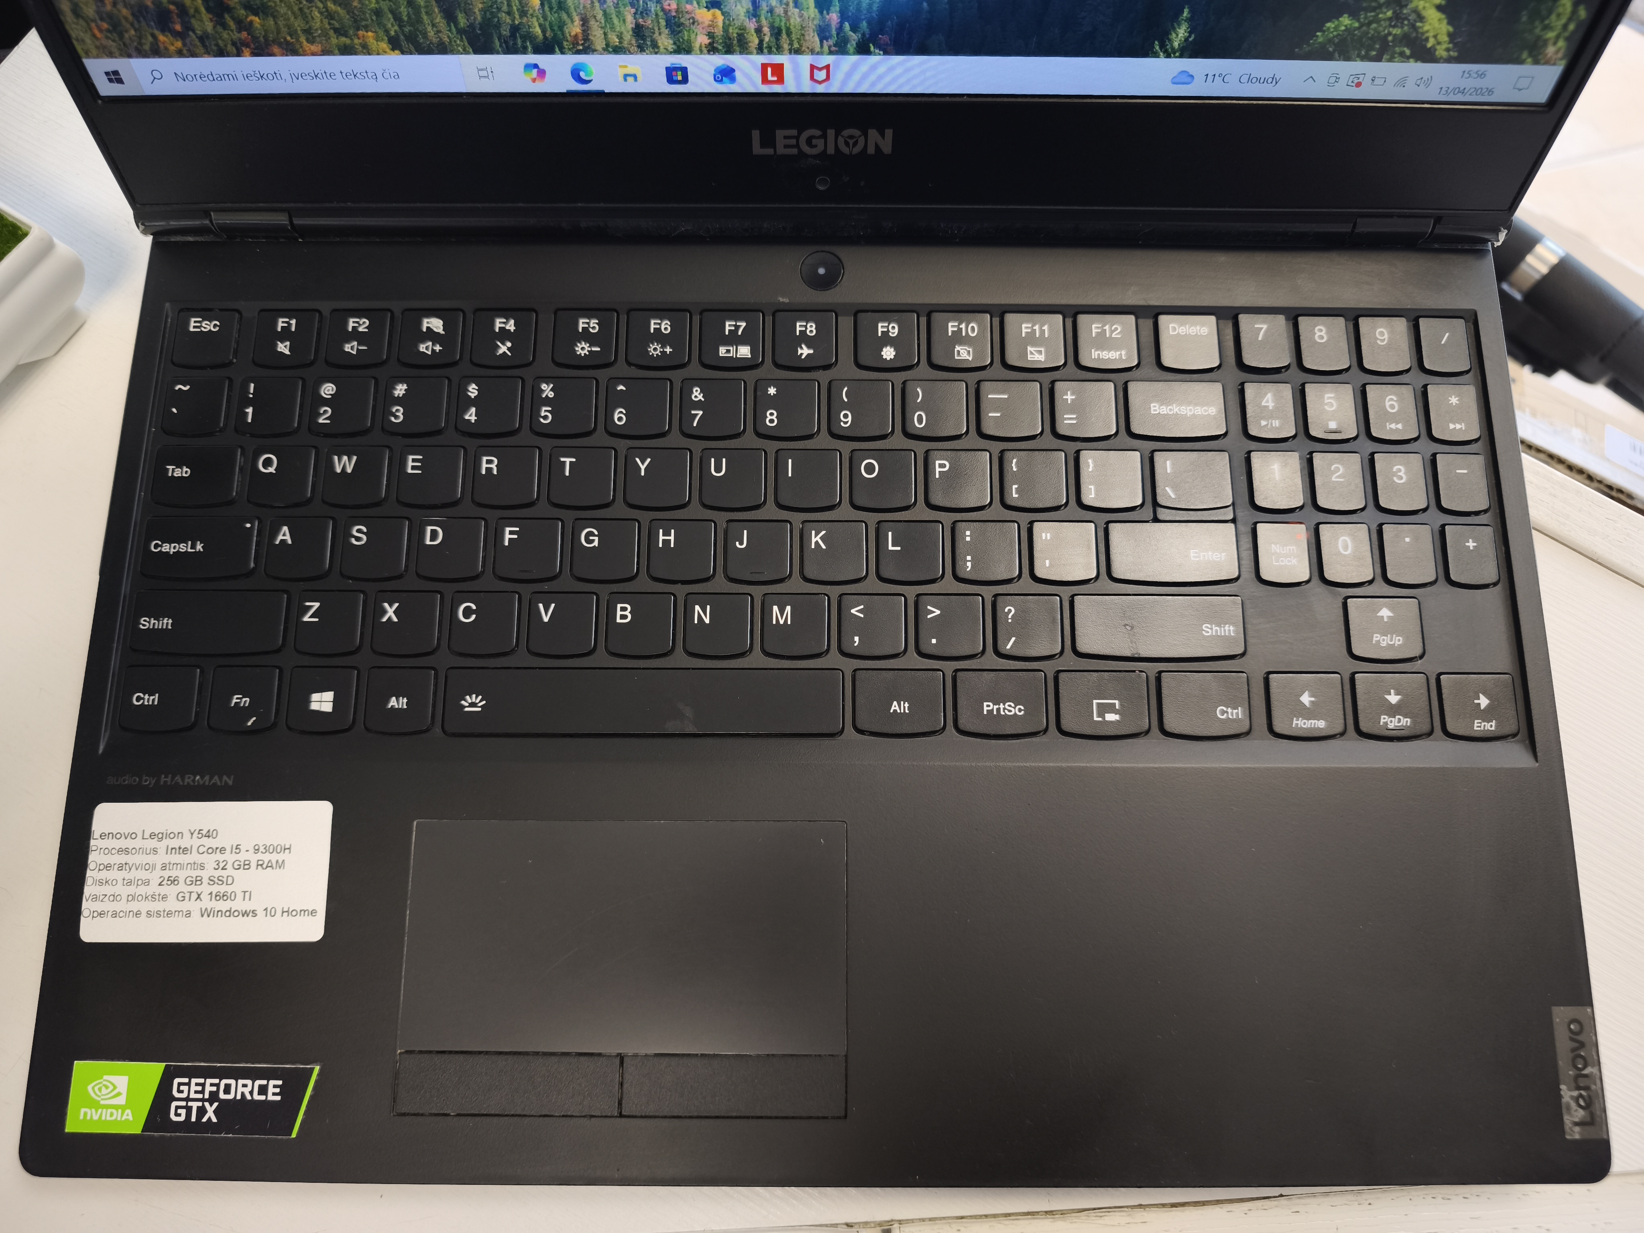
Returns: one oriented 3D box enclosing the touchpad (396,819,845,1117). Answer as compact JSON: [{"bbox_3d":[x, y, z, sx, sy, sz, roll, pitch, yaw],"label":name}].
[{"bbox_3d":[-0.046,0.081,0.255,0.103,0.002,0.066,0,78,0],"label":"touchpad"}]

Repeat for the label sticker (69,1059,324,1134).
[{"bbox_3d":[-0.143,0.109,0.247,0.056,0.001,0.015,1,78,0],"label":"label sticker"}]

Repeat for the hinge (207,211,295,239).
[{"bbox_3d":[-0.150,-0.105,0.290,0.021,0.009,0.008,0,78,0],"label":"hinge"}]

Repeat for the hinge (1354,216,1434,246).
[{"bbox_3d":[0.151,-0.104,0.290,0.020,0.009,0.008,0,78,0],"label":"hinge"}]

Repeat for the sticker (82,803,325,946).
[{"bbox_3d":[-0.145,0.060,0.258,0.057,0.001,0.032,0,78,0],"label":"sticker"}]

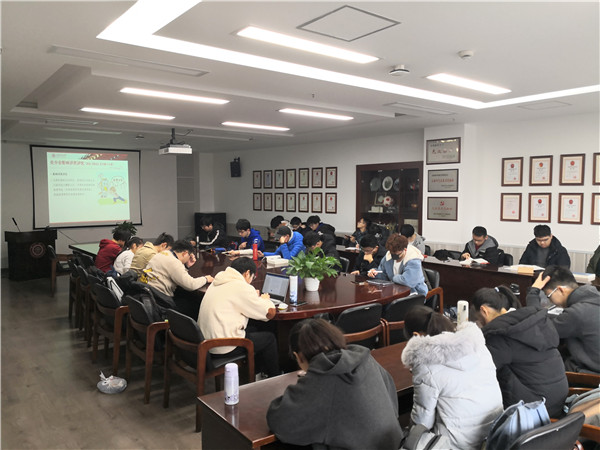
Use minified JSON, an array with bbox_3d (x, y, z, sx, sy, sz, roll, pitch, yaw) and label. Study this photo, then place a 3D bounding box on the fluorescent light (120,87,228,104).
[{"bbox_3d":[-1.331,-1.428,5.115,1.200,0.080,0.200,-4,5,-38],"label":"fluorescent light"}]

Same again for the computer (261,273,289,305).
[{"bbox_3d":[-0.301,0.538,3.981,0.280,0.220,0.345,-4,5,-38],"label":"computer"}]

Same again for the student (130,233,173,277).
[{"bbox_3d":[-1.629,0.703,5.341,0.850,1.210,0.550,-4,5,-38],"label":"student"}]

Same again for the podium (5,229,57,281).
[{"bbox_3d":[-5.617,0.629,9.806,0.800,0.980,0.550,-3,5,-37],"label":"podium"}]

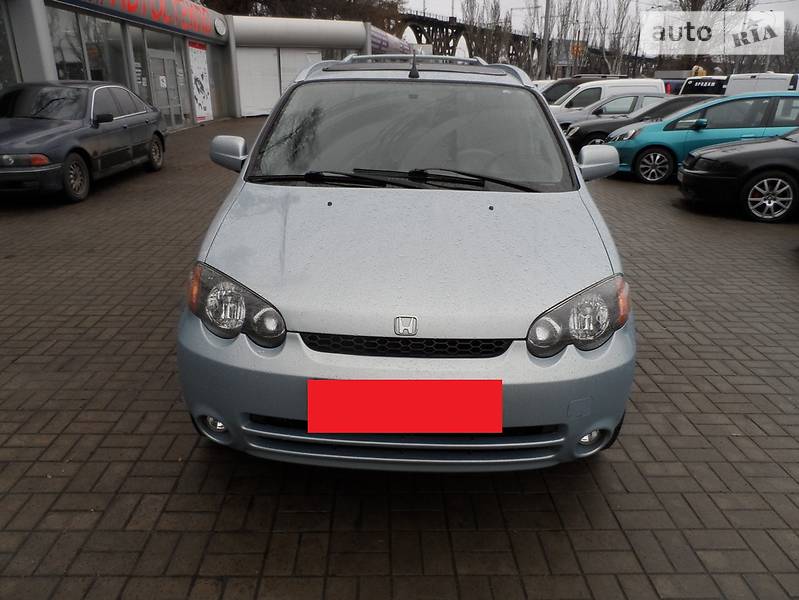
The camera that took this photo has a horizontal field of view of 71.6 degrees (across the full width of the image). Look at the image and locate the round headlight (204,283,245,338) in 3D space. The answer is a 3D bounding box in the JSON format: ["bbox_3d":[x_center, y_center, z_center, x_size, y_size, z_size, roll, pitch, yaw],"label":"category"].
[{"bbox_3d":[-0.595,0.029,1.895,0.130,0.165,0.090,2,21,1],"label":"round headlight"}]

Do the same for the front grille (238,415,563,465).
[{"bbox_3d":[0.011,0.454,1.823,1.060,0.150,0.120,2,21,1],"label":"front grille"}]

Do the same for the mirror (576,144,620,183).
[{"bbox_3d":[0.932,-0.643,2.622,0.190,0.165,0.110,2,21,1],"label":"mirror"}]

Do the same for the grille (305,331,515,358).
[{"bbox_3d":[0.019,0.140,1.699,0.660,0.070,0.080,2,21,1],"label":"grille"}]

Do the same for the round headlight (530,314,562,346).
[{"bbox_3d":[0.470,0.097,1.776,0.108,0.105,0.070,2,21,1],"label":"round headlight"}]

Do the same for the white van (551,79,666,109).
[{"bbox_3d":[5.157,-5.502,16.180,4.100,1.800,1.720,5,21,8],"label":"white van"}]

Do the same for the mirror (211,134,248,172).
[{"bbox_3d":[-0.807,-0.695,2.654,0.190,0.165,0.110,2,21,1],"label":"mirror"}]

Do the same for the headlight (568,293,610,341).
[{"bbox_3d":[0.627,0.054,1.836,0.142,0.148,0.090,2,21,1],"label":"headlight"}]

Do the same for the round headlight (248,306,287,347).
[{"bbox_3d":[-0.434,0.087,1.822,0.115,0.120,0.080,2,21,1],"label":"round headlight"}]

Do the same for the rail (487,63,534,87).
[{"bbox_3d":[0.686,-1.439,3.501,0.070,0.150,1.600,2,21,1],"label":"rail"}]

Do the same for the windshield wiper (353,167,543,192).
[{"bbox_3d":[0.210,-0.528,2.427,0.820,0.090,0.110,2,21,1],"label":"windshield wiper"}]

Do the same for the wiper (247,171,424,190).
[{"bbox_3d":[-0.275,-0.506,2.330,0.750,0.065,0.110,2,21,1],"label":"wiper"}]

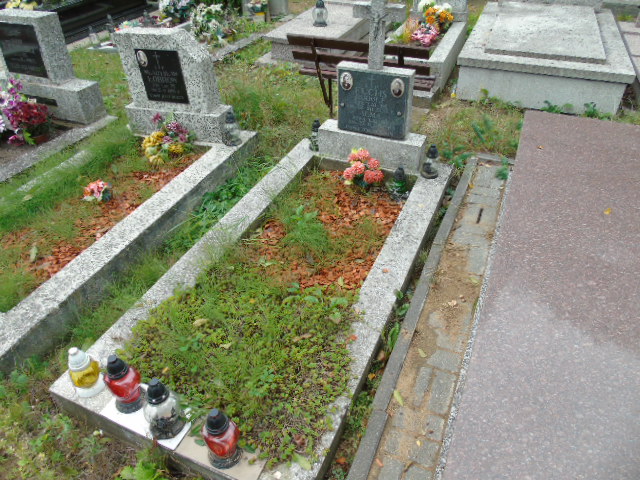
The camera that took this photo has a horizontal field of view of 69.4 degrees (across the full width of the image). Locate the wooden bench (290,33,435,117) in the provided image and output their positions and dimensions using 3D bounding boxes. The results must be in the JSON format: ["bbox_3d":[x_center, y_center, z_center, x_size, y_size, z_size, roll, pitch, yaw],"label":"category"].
[{"bbox_3d":[0.314,-1.144,3.450,1.020,0.740,0.430,13,38,18],"label":"wooden bench"}]

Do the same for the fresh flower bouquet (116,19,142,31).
[{"bbox_3d":[-2.360,-2.619,5.701,0.290,0.200,0.250,13,38,18],"label":"fresh flower bouquet"}]

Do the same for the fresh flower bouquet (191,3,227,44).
[{"bbox_3d":[-1.362,-2.639,5.621,0.370,0.400,0.340,13,38,18],"label":"fresh flower bouquet"}]

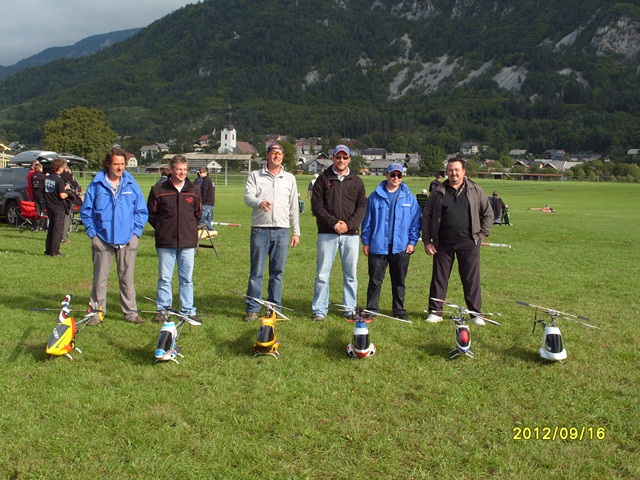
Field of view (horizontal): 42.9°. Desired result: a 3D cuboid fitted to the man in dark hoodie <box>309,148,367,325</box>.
[{"bbox_3d":[0.198,-0.083,8.725,0.580,1.850,0.380,0,5,0],"label":"man in dark hoodie"}]

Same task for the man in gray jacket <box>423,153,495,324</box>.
[{"bbox_3d":[1.437,-0.001,8.531,0.720,1.720,0.400,1,5,10],"label":"man in gray jacket"}]

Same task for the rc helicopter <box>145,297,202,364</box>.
[{"bbox_3d":[-1.260,0.792,6.943,0.560,0.410,1.250,0,5,6],"label":"rc helicopter"}]

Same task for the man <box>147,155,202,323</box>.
[{"bbox_3d":[-1.528,-0.017,8.600,0.580,1.750,0.380,-1,5,-14],"label":"man"}]

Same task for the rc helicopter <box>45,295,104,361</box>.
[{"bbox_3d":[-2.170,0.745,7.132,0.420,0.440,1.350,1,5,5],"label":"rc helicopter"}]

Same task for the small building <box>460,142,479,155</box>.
[{"bbox_3d":[103.120,-62.781,560.000,9.500,8.800,9.200,5,6,43],"label":"small building"}]

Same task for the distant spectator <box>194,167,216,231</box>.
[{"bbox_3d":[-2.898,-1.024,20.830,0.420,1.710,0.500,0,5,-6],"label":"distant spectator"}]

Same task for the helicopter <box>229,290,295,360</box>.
[{"bbox_3d":[-0.490,0.782,7.062,0.580,0.410,1.250,0,5,1],"label":"helicopter"}]

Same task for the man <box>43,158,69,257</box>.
[{"bbox_3d":[-4.909,-0.612,15.126,0.550,1.800,0.420,4,6,35],"label":"man"}]

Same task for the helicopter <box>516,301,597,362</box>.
[{"bbox_3d":[1.970,0.788,6.992,0.550,0.410,1.250,0,5,6],"label":"helicopter"}]

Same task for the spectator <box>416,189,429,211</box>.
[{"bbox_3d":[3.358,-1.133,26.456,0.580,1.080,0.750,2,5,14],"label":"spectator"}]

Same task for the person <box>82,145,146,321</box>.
[{"bbox_3d":[-2.132,-0.046,8.386,0.680,1.810,0.400,-1,5,-14],"label":"person"}]

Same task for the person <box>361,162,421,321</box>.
[{"bbox_3d":[0.747,0.028,8.552,0.640,1.670,0.400,0,5,2],"label":"person"}]

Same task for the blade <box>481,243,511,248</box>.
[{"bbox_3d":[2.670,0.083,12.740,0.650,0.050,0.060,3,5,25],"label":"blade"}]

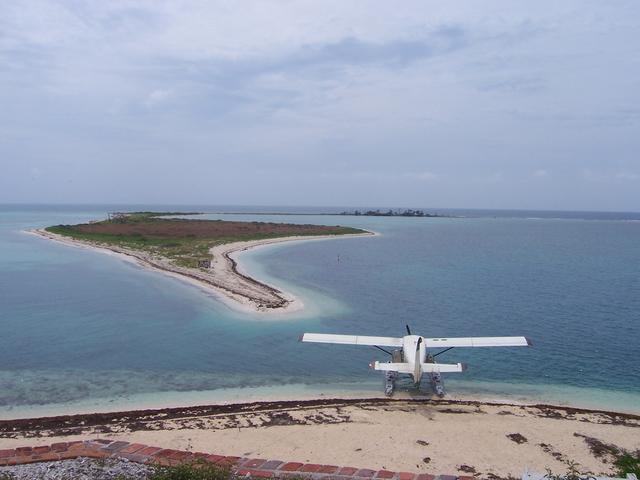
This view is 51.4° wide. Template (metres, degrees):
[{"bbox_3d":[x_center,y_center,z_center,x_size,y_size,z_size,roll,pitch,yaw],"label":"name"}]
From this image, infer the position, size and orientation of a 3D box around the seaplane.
[{"bbox_3d":[7.000,8.380,49.400,17.700,4.750,12.800,1,5,5],"label":"seaplane"}]

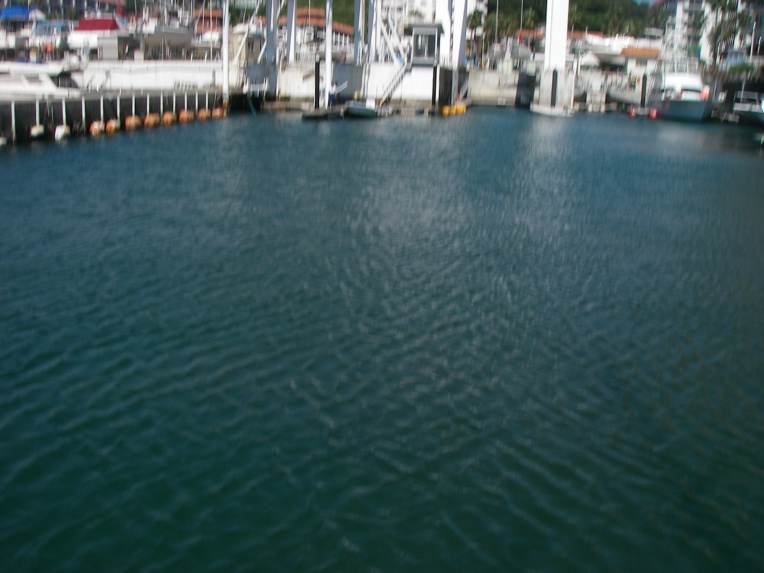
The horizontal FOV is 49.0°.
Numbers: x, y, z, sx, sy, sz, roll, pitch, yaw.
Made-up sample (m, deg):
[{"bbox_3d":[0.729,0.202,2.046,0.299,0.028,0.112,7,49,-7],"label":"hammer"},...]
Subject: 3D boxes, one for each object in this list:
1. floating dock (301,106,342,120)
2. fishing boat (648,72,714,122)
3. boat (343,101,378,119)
[{"bbox_3d":[-4.047,-11.907,57.838,1.900,0.450,7.500,2,14,3],"label":"floating dock"},{"bbox_3d":[22.826,-14.482,64.027,3.600,3.650,9.500,8,15,23],"label":"fishing boat"},{"bbox_3d":[-1.363,-11.754,55.758,2.400,1.050,1.150,13,18,38],"label":"boat"}]

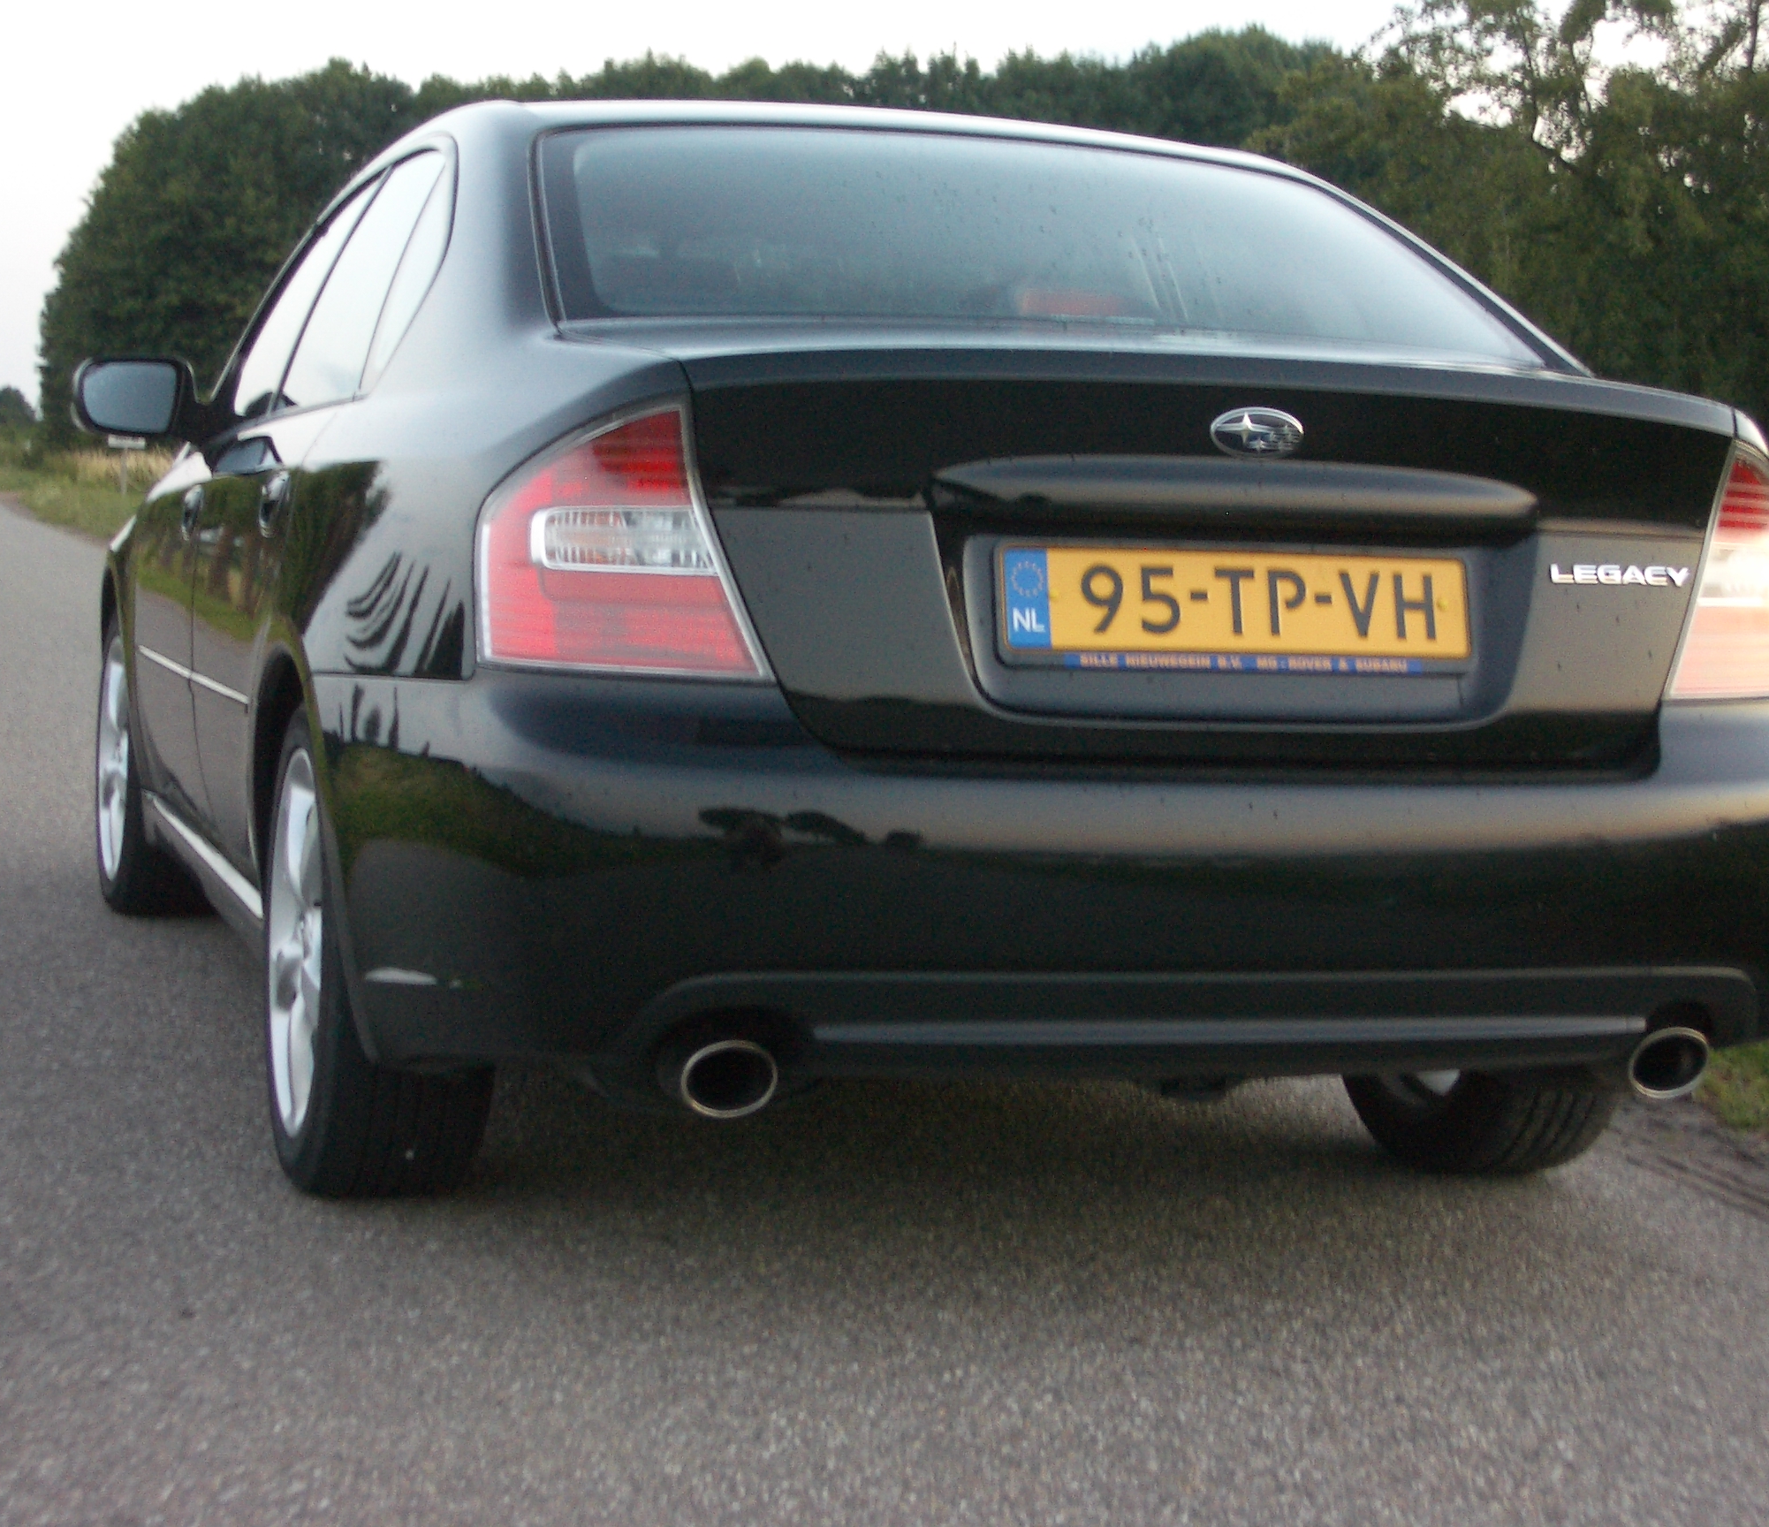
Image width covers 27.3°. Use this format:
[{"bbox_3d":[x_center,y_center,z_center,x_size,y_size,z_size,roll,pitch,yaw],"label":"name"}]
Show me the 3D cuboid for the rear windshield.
[{"bbox_3d":[0.157,-0.653,4.533,1.240,0.100,0.670,1,33,-17],"label":"rear windshield"}]

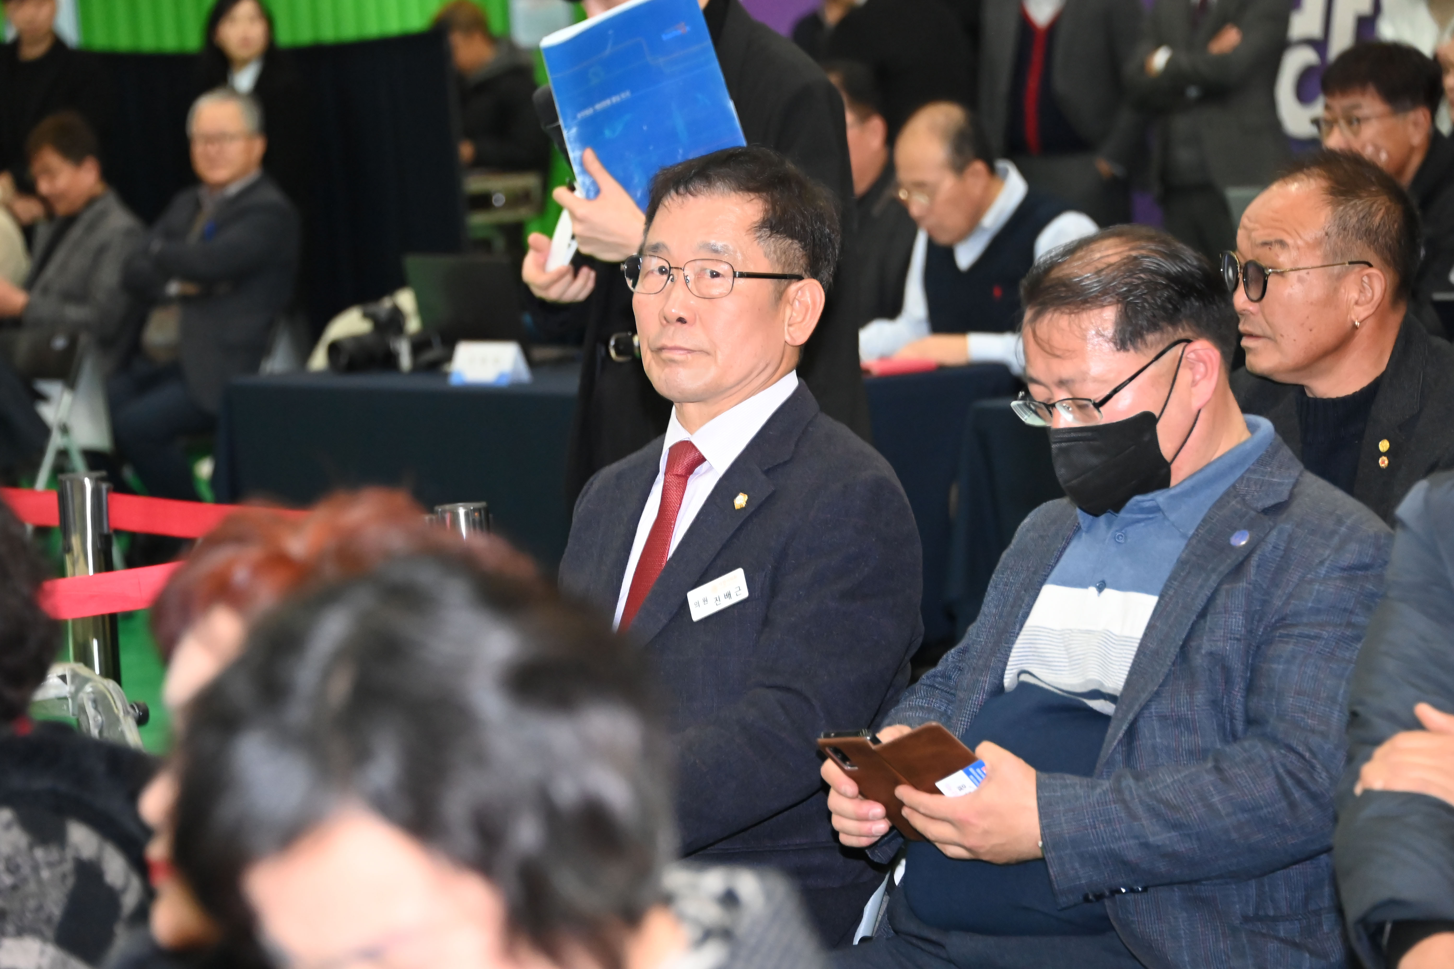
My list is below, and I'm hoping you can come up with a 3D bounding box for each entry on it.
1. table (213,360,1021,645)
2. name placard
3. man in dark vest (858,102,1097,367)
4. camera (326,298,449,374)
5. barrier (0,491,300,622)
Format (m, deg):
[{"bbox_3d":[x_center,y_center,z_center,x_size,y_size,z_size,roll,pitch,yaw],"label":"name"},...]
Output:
[{"bbox_3d":[-0.236,0.167,10.747,0.700,0.750,1.520,-7,6,-40],"label":"table"},{"bbox_3d":[-0.460,-0.233,10.650,0.070,0.086,0.185,-7,6,-40],"label":"name placard"},{"bbox_3d":[0.472,-0.080,10.180,0.530,1.270,0.740,2,6,41],"label":"man in dark vest"},{"bbox_3d":[-0.690,-0.296,11.100,0.210,0.145,0.150,-6,6,-36],"label":"camera"},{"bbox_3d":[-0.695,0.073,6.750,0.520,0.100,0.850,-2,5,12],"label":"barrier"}]

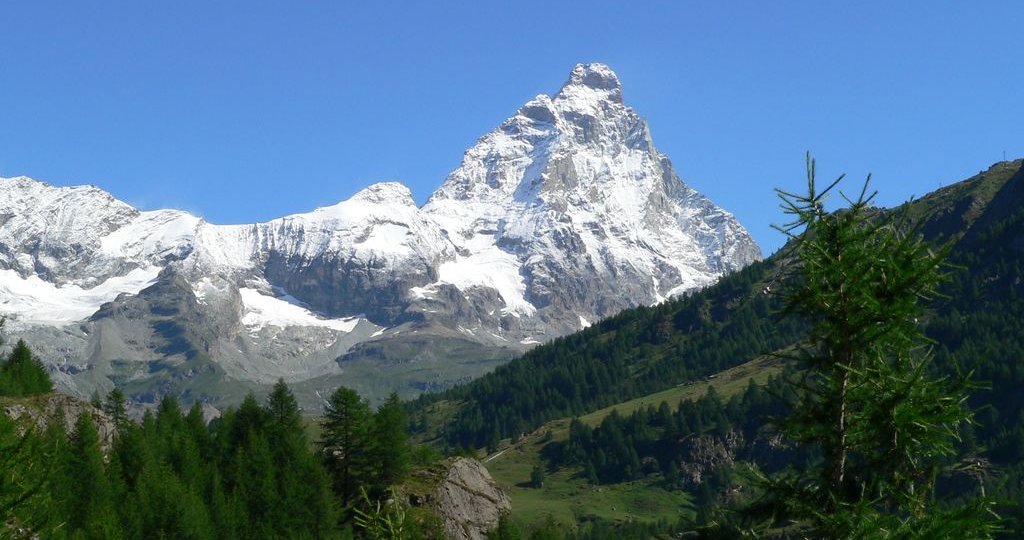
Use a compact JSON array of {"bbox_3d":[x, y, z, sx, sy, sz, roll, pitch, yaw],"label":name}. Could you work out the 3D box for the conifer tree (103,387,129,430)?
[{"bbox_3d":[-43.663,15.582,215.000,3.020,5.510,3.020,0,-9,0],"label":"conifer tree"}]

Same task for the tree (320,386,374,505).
[{"bbox_3d":[-12.638,13.483,150.000,4.070,9.070,4.070,0,-9,0],"label":"tree"}]

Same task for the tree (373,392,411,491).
[{"bbox_3d":[-9.690,13.791,157.000,2.990,7.880,2.990,0,-9,0],"label":"tree"}]

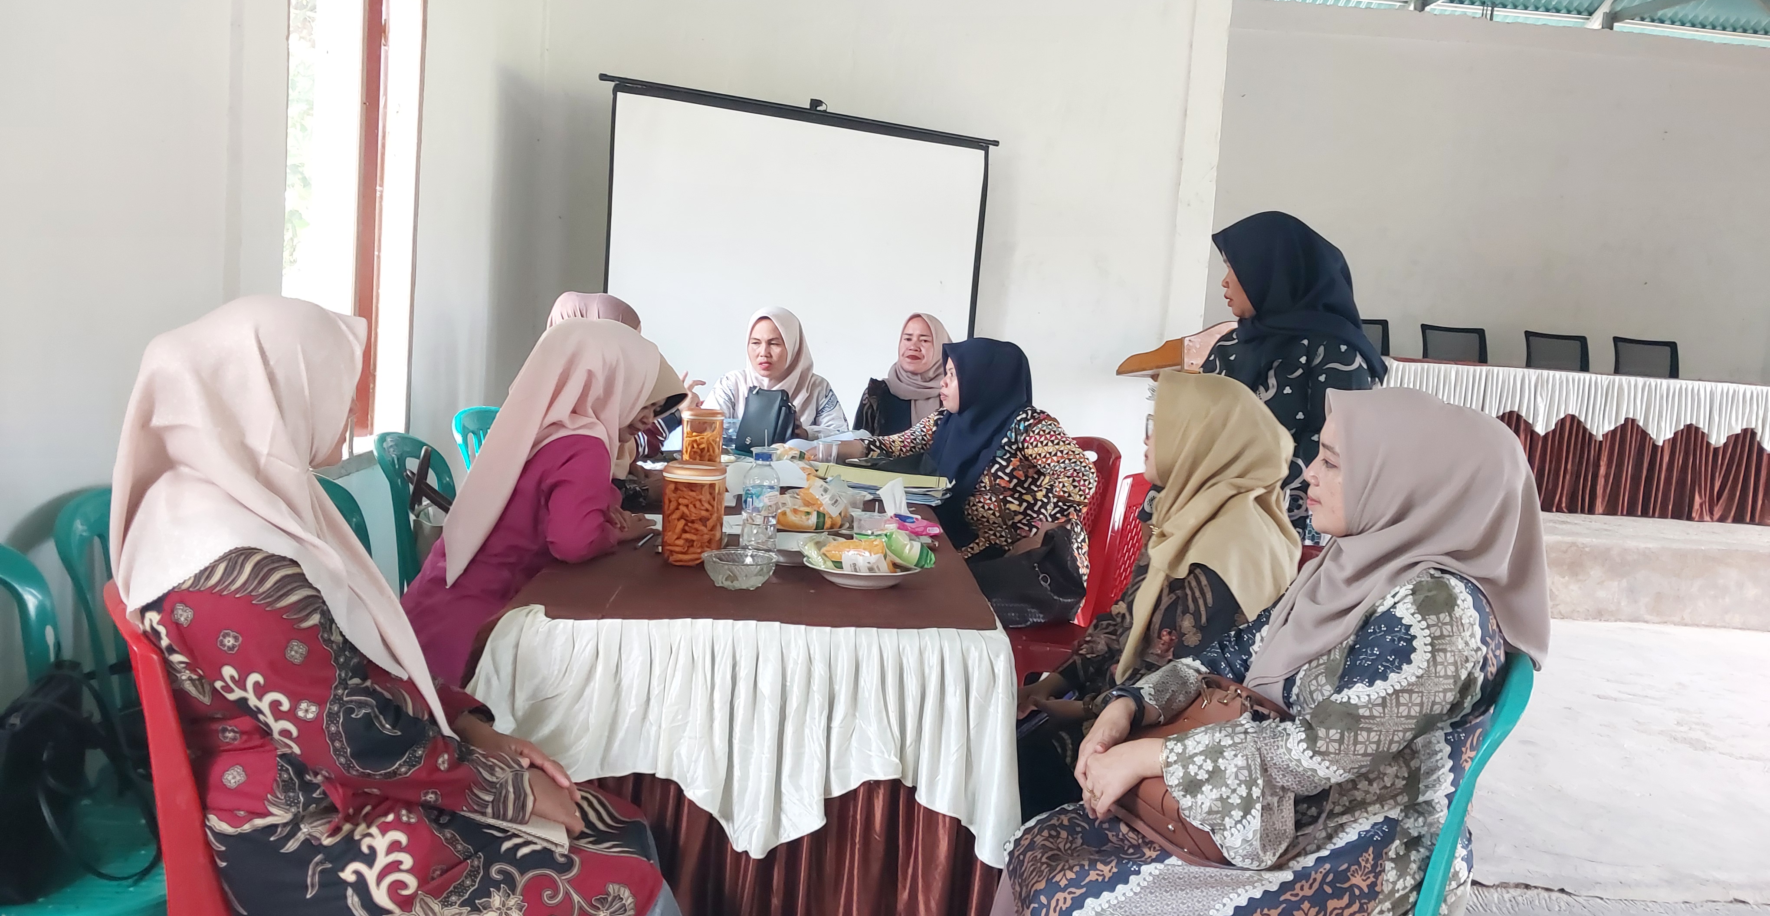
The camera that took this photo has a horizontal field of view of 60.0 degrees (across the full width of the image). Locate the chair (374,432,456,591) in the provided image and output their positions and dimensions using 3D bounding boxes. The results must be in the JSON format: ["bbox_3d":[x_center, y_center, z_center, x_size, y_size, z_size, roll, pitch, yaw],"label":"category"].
[{"bbox_3d":[-1.058,0.377,3.961,0.500,0.840,0.460,5,6,16],"label":"chair"}]

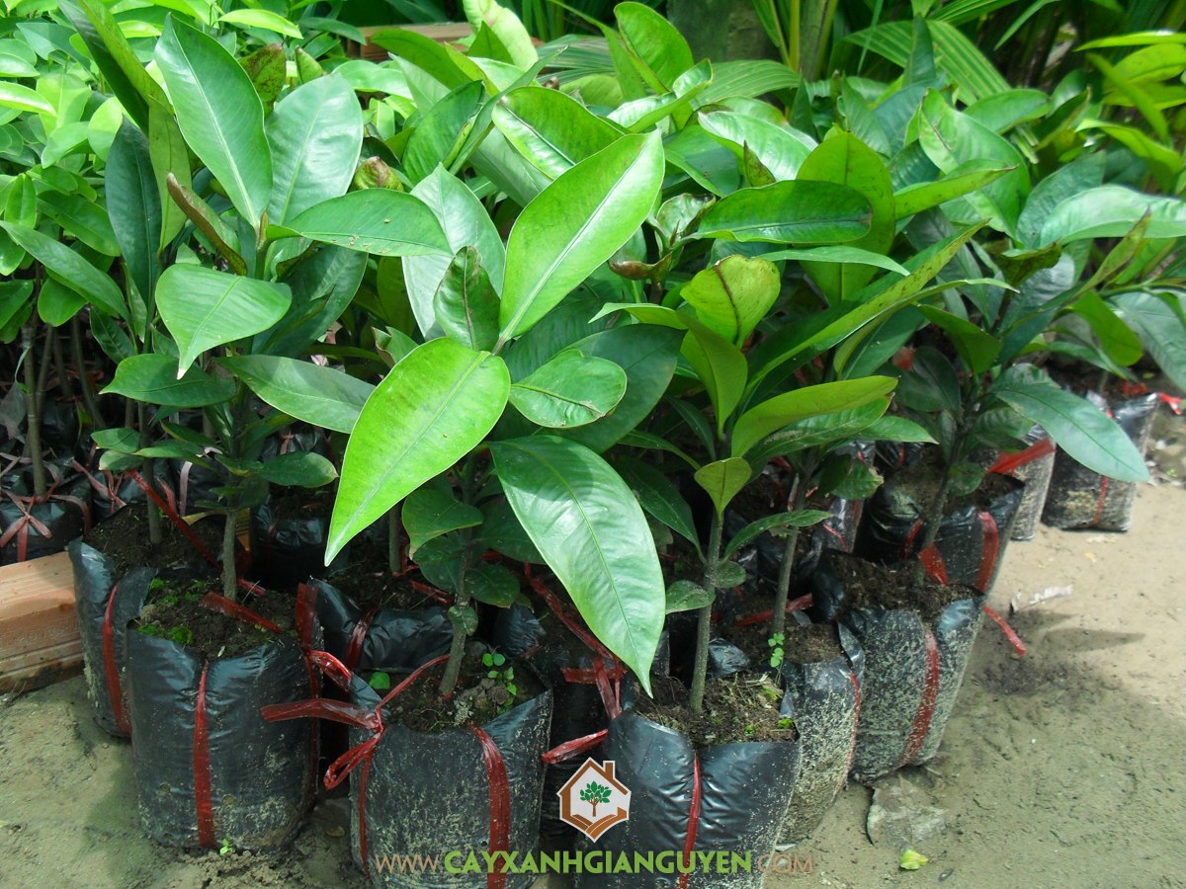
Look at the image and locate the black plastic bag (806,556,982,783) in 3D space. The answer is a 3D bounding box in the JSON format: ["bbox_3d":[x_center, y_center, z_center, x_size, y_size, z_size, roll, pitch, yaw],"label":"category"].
[{"bbox_3d":[0.253,0.194,1.031,0.145,0.148,0.145,2,21,0],"label":"black plastic bag"}]

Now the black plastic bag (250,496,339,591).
[{"bbox_3d":[-0.257,0.126,1.169,0.140,0.160,0.140,2,21,0],"label":"black plastic bag"}]

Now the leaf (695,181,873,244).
[{"bbox_3d":[0.159,-0.192,0.990,0.148,0.056,0.020,-1,-24,6],"label":"leaf"}]

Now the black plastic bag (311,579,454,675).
[{"bbox_3d":[-0.169,0.201,1.039,0.140,0.168,0.140,-3,17,-10],"label":"black plastic bag"}]

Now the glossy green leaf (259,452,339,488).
[{"bbox_3d":[-0.236,0.019,0.955,0.064,0.010,0.032,9,58,6],"label":"glossy green leaf"}]

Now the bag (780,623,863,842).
[{"bbox_3d":[0.136,0.228,0.951,0.140,0.168,0.140,9,17,10],"label":"bag"}]

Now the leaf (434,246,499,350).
[{"bbox_3d":[-0.084,-0.098,0.800,0.040,0.072,0.015,-10,0,-11],"label":"leaf"}]

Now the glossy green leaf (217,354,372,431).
[{"bbox_3d":[-0.198,-0.037,0.846,0.151,0.022,0.060,19,48,12],"label":"glossy green leaf"}]

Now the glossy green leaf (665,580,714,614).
[{"bbox_3d":[0.061,0.102,0.800,0.042,0.012,0.028,-11,40,-14],"label":"glossy green leaf"}]

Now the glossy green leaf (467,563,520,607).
[{"bbox_3d":[-0.070,0.099,0.845,0.040,0.009,0.031,5,58,-2],"label":"glossy green leaf"}]

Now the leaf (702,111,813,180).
[{"bbox_3d":[0.165,-0.283,1.140,0.147,0.065,0.025,19,-21,-16],"label":"leaf"}]

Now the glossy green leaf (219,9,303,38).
[{"bbox_3d":[-0.413,-0.518,1.485,0.122,0.020,0.045,15,54,14],"label":"glossy green leaf"}]

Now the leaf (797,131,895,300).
[{"bbox_3d":[0.236,-0.212,1.120,0.088,0.165,0.020,-1,3,0],"label":"leaf"}]

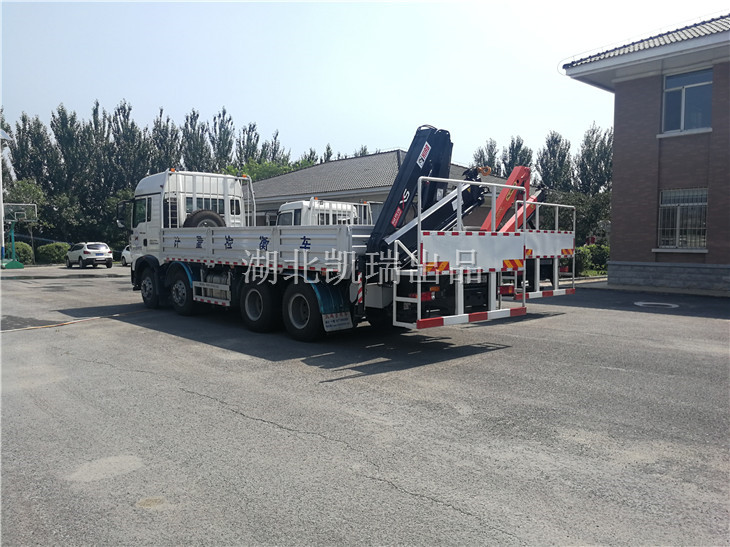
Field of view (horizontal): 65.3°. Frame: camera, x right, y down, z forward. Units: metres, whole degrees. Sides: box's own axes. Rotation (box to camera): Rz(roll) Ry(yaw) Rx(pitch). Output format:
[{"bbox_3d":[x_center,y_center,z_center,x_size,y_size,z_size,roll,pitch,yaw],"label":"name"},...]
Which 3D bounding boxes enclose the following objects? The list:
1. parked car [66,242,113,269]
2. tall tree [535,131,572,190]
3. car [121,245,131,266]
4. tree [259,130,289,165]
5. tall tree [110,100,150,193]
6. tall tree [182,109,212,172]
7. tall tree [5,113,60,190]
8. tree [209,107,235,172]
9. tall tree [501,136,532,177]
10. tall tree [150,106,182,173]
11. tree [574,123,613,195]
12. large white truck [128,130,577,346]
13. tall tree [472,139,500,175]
[{"bbox_3d":[-17.648,-1.166,36.483,1.800,1.600,4.320,-2,4,-42],"label":"parked car"},{"bbox_3d":[17.455,-7.360,52.894,3.680,11.690,3.680,0,4,0],"label":"tall tree"},{"bbox_3d":[-14.024,-1.168,36.529,1.770,1.500,4.300,-4,5,-45],"label":"car"},{"bbox_3d":[-10.822,-9.350,67.383,3.400,14.870,3.400,0,3,-9],"label":"tree"},{"bbox_3d":[-19.389,-7.749,47.442,3.550,13.100,3.550,0,4,0],"label":"tall tree"},{"bbox_3d":[-14.740,-7.946,50.443,2.950,13.130,2.950,0,4,0],"label":"tall tree"},{"bbox_3d":[-30.131,-7.913,51.843,4.800,13.330,4.800,-1,3,-30],"label":"tall tree"},{"bbox_3d":[-15.182,-9.575,60.411,3.100,15.970,3.100,0,3,-14],"label":"tree"},{"bbox_3d":[14.616,-7.499,55.392,3.250,11.600,3.250,0,4,0],"label":"tall tree"},{"bbox_3d":[-20.031,-8.974,57.386,3.300,15.020,3.300,-1,3,-19],"label":"tall tree"},{"bbox_3d":[20.312,-7.330,50.404,3.970,11.980,3.970,0,4,0],"label":"tree"},{"bbox_3d":[-1.943,-0.753,12.187,2.530,3.520,10.650,-3,4,-42],"label":"large white truck"},{"bbox_3d":[15.104,-9.364,71.382,3.500,14.850,3.500,1,3,12],"label":"tall tree"}]

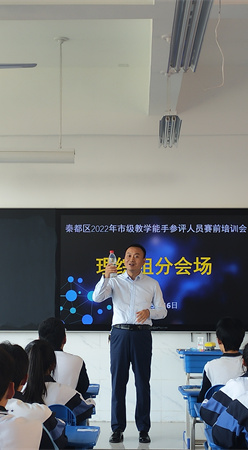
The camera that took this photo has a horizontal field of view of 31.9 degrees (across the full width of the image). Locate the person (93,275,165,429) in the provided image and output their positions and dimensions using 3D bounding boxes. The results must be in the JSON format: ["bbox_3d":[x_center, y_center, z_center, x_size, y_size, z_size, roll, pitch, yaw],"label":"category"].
[{"bbox_3d":[0.054,1.046,3.888,0.660,1.740,0.420,0,-3,3],"label":"person"}]

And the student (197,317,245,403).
[{"bbox_3d":[0.679,1.241,2.869,0.480,1.270,0.680,0,-3,-5],"label":"student"}]

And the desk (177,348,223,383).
[{"bbox_3d":[0.814,1.530,3.857,0.630,0.770,0.430,0,-3,1],"label":"desk"}]

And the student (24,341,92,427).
[{"bbox_3d":[-0.391,1.249,2.468,0.500,1.210,0.680,0,-3,12],"label":"student"}]

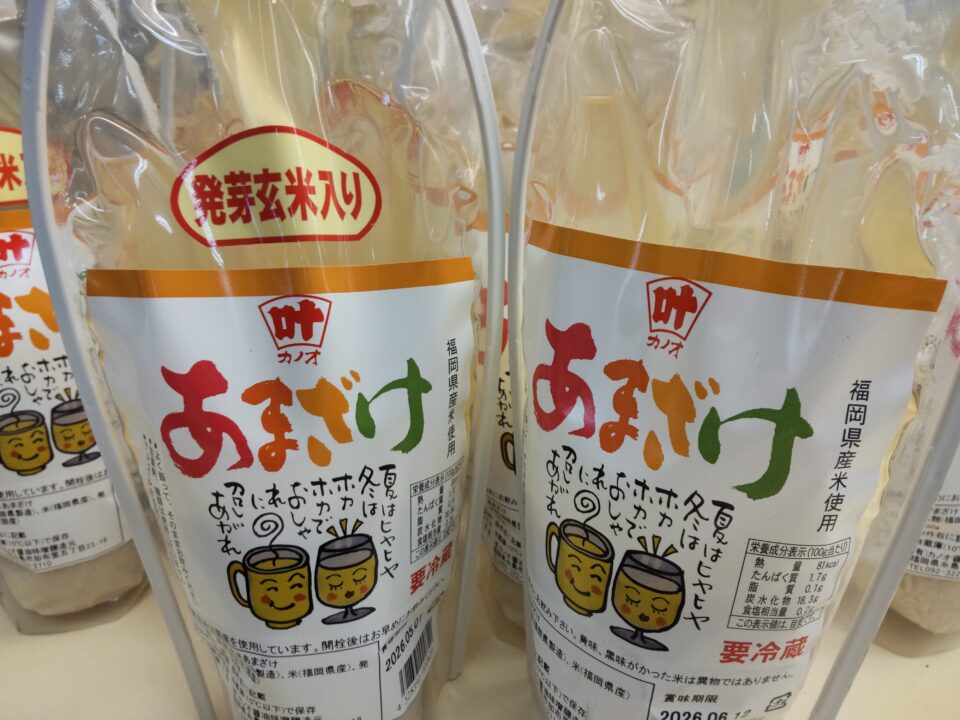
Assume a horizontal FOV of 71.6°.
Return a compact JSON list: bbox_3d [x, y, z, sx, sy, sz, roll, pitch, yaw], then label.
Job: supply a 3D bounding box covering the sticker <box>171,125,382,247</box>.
[{"bbox_3d":[-0.053,-0.046,0.175,0.054,0.030,0.003,-3,21,-10],"label":"sticker"}]

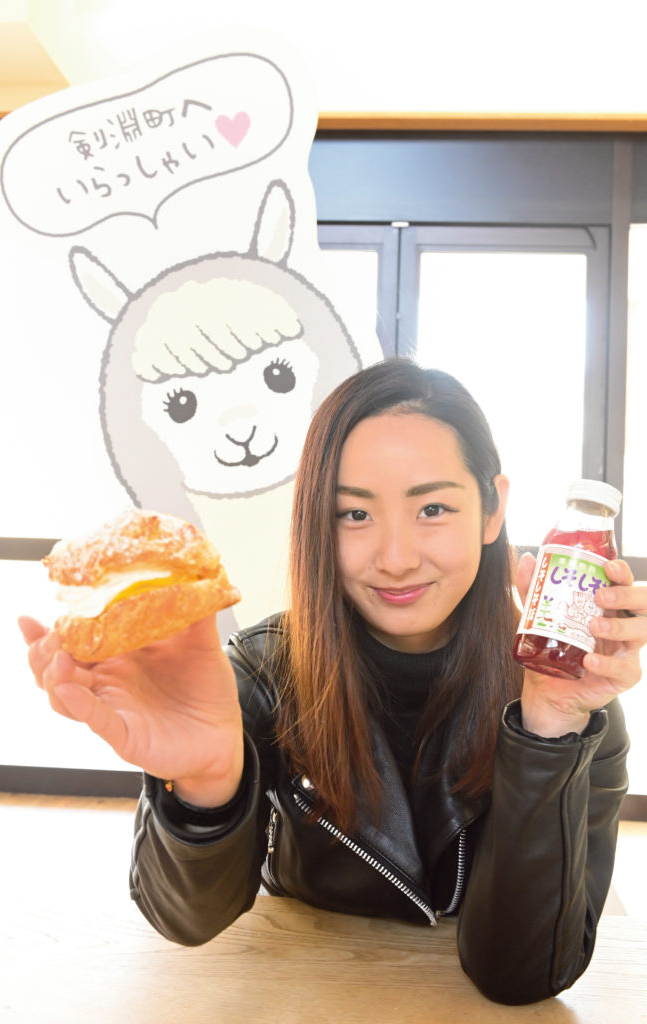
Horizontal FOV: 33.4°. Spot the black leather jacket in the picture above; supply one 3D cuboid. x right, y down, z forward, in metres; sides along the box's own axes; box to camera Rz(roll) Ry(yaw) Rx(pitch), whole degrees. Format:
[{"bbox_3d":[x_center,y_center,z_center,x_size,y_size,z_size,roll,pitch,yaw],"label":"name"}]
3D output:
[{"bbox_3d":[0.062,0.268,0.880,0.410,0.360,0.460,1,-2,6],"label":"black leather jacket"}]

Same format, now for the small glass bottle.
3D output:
[{"bbox_3d":[0.178,0.047,0.770,0.054,0.137,0.054,19,-16,-5],"label":"small glass bottle"}]

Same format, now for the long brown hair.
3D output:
[{"bbox_3d":[0.067,0.068,0.955,0.210,0.400,0.205,2,-2,3],"label":"long brown hair"}]

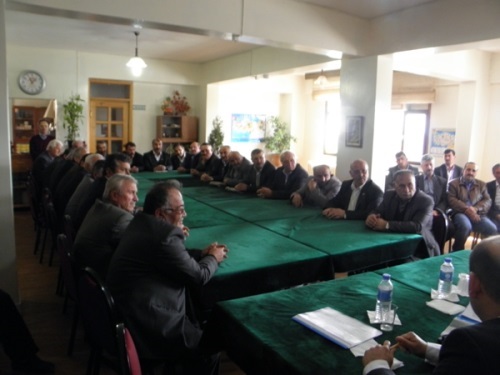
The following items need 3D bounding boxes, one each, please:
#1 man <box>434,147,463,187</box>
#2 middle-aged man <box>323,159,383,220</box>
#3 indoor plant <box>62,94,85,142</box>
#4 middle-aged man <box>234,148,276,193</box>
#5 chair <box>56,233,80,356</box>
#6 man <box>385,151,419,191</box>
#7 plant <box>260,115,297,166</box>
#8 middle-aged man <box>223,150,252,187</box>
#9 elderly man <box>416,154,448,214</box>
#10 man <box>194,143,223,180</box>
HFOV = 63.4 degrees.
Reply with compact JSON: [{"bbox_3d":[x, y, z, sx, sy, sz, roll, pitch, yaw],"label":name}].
[{"bbox_3d":[2.871,0.126,5.850,0.520,1.290,0.780,4,9,16],"label":"man"},{"bbox_3d":[1.052,0.351,4.318,0.780,1.280,0.580,-6,11,-41],"label":"middle-aged man"},{"bbox_3d":[-3.623,-1.291,8.300,0.380,1.200,0.380,-4,10,-30],"label":"indoor plant"},{"bbox_3d":[0.093,0.114,5.586,0.750,1.260,0.560,-6,12,-41],"label":"middle-aged man"},{"bbox_3d":[-1.153,0.704,3.028,0.540,0.840,0.470,-3,10,-31],"label":"chair"},{"bbox_3d":[2.117,0.159,5.650,0.520,1.250,0.780,4,9,17],"label":"man"},{"bbox_3d":[0.670,-1.014,9.500,0.720,1.280,0.720,1,9,0],"label":"plant"},{"bbox_3d":[-0.206,0.032,6.455,0.580,1.210,0.760,9,11,43],"label":"middle-aged man"},{"bbox_3d":[2.394,0.215,5.419,0.560,1.300,0.750,8,11,38],"label":"elderly man"},{"bbox_3d":[-0.802,-0.171,7.442,0.560,1.290,0.750,9,11,40],"label":"man"}]

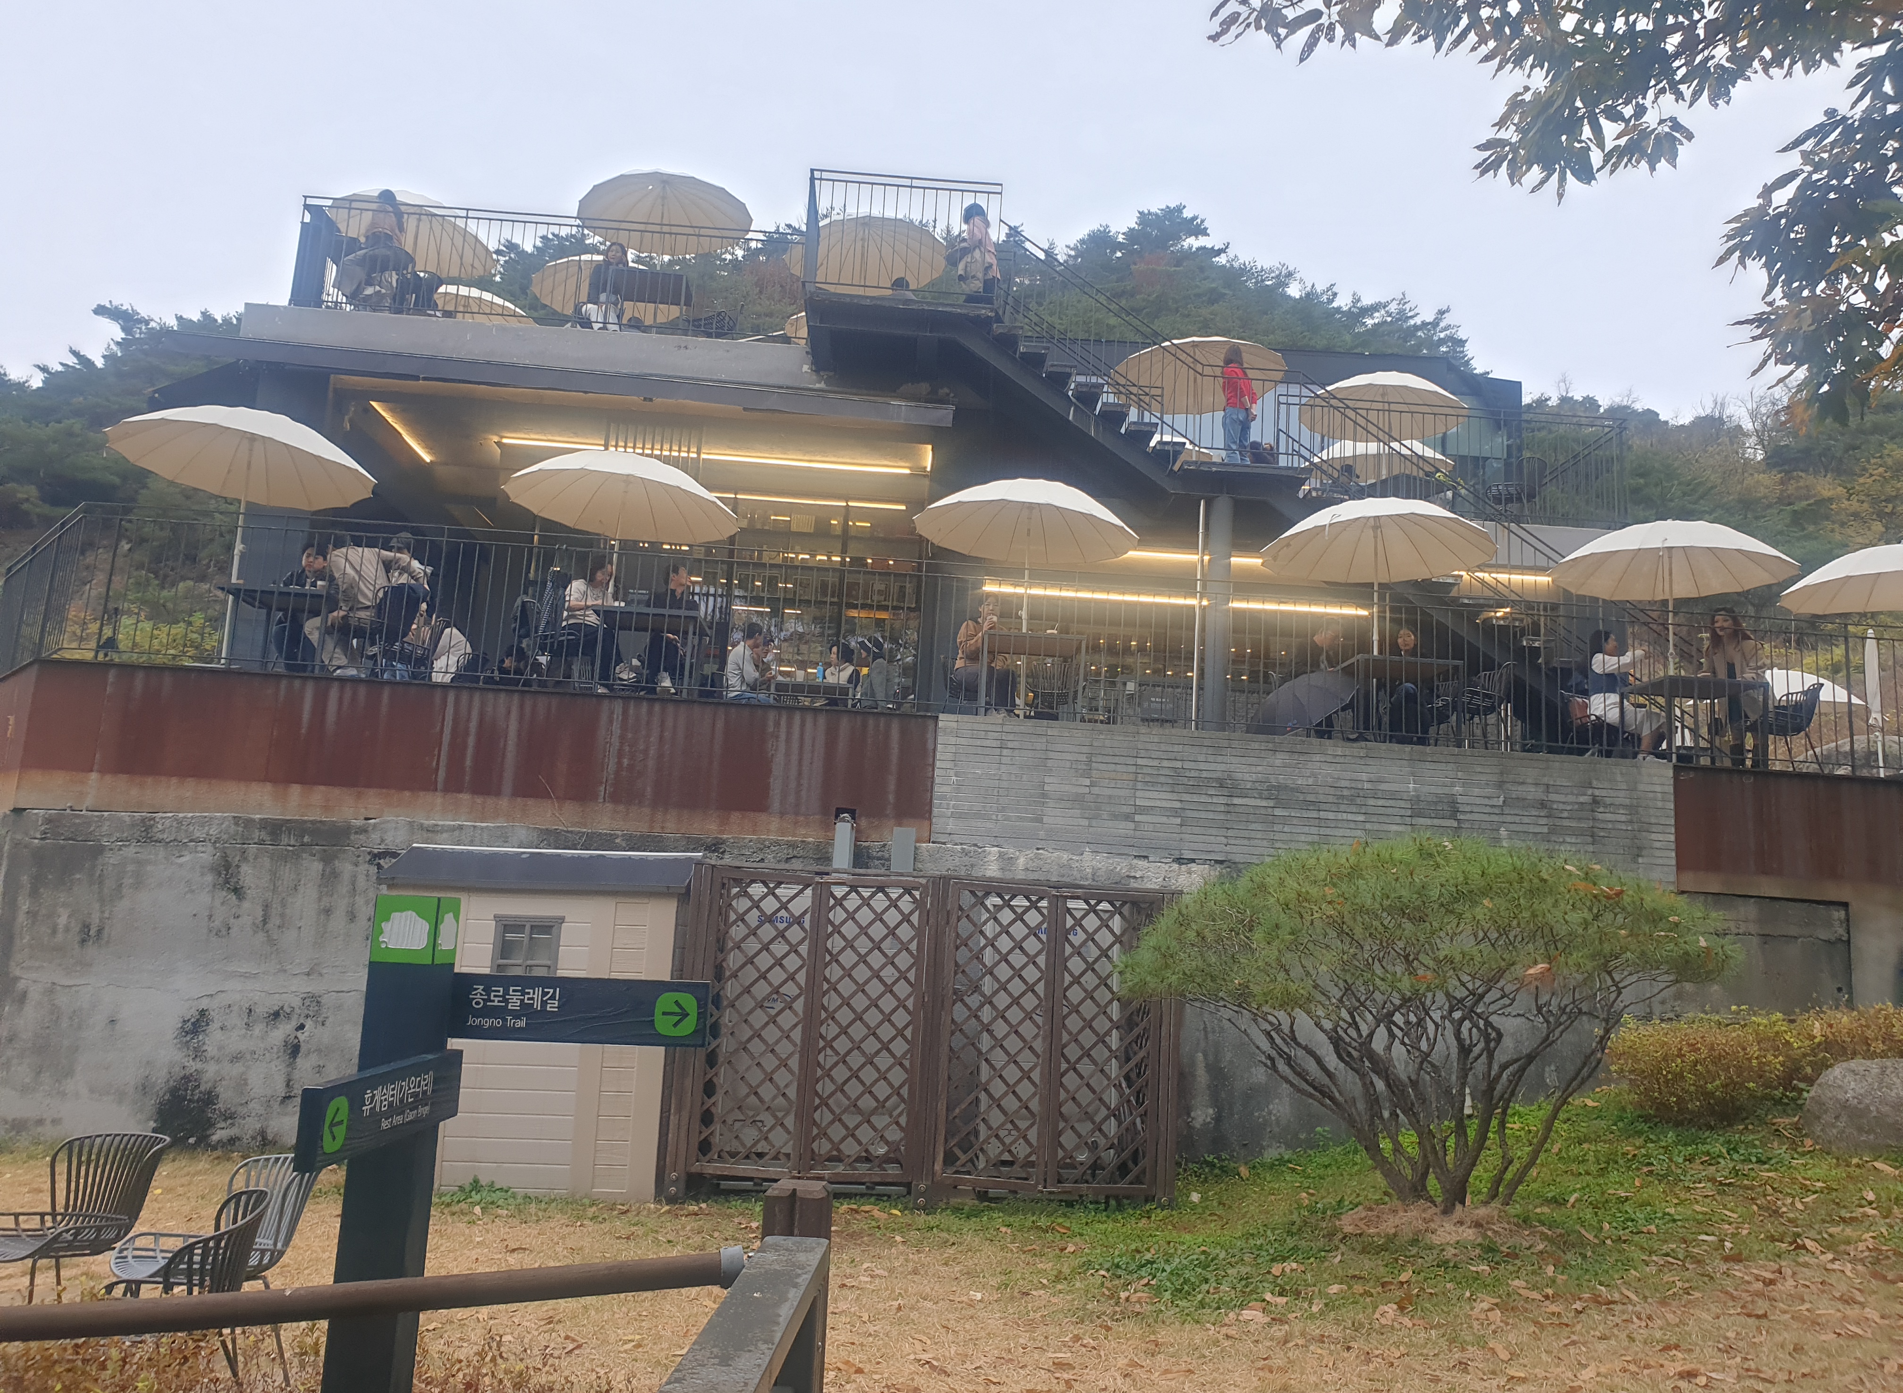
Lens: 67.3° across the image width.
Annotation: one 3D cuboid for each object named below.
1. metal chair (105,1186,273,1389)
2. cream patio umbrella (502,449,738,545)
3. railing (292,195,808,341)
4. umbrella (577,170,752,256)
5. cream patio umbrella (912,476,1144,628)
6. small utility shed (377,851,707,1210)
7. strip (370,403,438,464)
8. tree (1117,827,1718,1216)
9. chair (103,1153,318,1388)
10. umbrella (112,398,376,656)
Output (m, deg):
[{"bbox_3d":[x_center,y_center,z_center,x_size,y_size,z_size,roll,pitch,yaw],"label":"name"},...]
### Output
[{"bbox_3d":[-2.389,1.951,4.260,0.580,0.780,0.580,6,-10,-16],"label":"metal chair"},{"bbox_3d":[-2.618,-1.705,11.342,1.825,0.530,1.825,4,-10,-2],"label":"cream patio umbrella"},{"bbox_3d":[-3.821,-4.088,13.756,4.800,1.100,0.100,4,-10,-2],"label":"railing"},{"bbox_3d":[-3.017,-5.254,15.152,1.825,0.530,1.825,4,-10,-2],"label":"umbrella"},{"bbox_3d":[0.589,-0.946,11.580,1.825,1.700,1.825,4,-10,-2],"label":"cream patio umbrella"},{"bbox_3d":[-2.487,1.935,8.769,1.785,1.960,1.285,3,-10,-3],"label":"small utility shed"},{"bbox_3d":[-5.478,-2.621,14.288,0.050,0.050,1.672,3,-10,0],"label":"strip"},{"bbox_3d":[2.469,1.728,7.672,3.150,2.030,2.800,4,-10,-2],"label":"tree"},{"bbox_3d":[-2.525,2.018,4.883,0.580,0.780,0.580,-5,-13,41],"label":"chair"},{"bbox_3d":[-5.390,-1.165,10.671,1.825,2.146,1.825,4,-10,-2],"label":"umbrella"}]

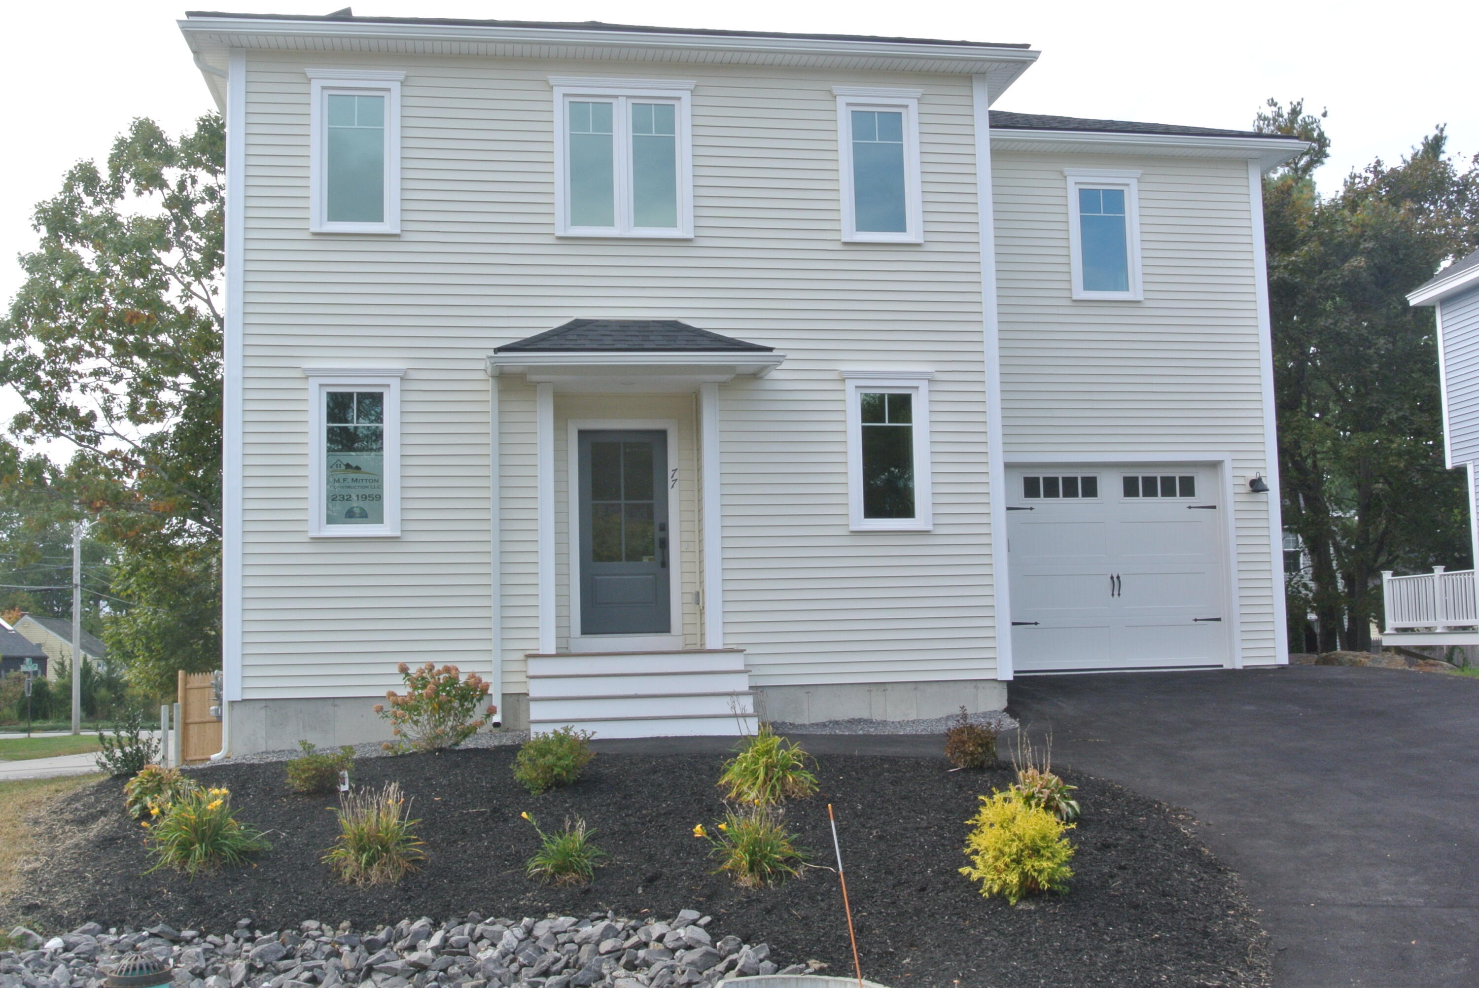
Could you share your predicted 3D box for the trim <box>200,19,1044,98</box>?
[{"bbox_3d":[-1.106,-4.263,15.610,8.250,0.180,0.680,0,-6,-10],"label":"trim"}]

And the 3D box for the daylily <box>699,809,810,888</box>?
[{"bbox_3d":[0.081,2.143,9.725,0.659,0.465,0.626,0,-6,-10],"label":"daylily"}]

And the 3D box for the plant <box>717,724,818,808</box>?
[{"bbox_3d":[0.205,1.959,11.601,0.721,0.581,0.721,-1,-6,0],"label":"plant"}]

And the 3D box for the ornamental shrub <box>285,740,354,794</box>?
[{"bbox_3d":[-3.201,2.080,12.240,0.510,0.387,0.459,0,-6,-10],"label":"ornamental shrub"}]

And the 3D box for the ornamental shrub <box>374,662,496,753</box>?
[{"bbox_3d":[-2.581,1.806,13.597,1.017,0.737,0.916,0,-6,-10],"label":"ornamental shrub"}]

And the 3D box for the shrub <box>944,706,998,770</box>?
[{"bbox_3d":[1.856,1.957,12.848,0.417,0.492,0.417,0,-6,-10],"label":"shrub"}]

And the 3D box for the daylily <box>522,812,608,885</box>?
[{"bbox_3d":[-1.064,2.163,9.785,0.518,0.431,0.492,0,-6,-10],"label":"daylily"}]

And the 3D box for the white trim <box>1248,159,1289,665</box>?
[{"bbox_3d":[6.309,-1.017,19.224,0.169,6.102,0.130,0,-6,-10],"label":"white trim"}]

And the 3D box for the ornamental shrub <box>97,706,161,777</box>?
[{"bbox_3d":[-4.886,1.982,12.834,0.507,0.545,0.457,0,-6,-10],"label":"ornamental shrub"}]

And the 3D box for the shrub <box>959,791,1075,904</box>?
[{"bbox_3d":[1.639,2.089,9.483,0.676,0.642,0.676,0,-6,-10],"label":"shrub"}]

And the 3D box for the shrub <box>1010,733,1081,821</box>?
[{"bbox_3d":[2.156,1.996,11.313,0.495,0.599,0.500,0,-6,-10],"label":"shrub"}]

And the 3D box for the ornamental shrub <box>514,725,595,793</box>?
[{"bbox_3d":[-1.404,2.015,12.141,0.600,0.493,0.570,0,-6,-10],"label":"ornamental shrub"}]

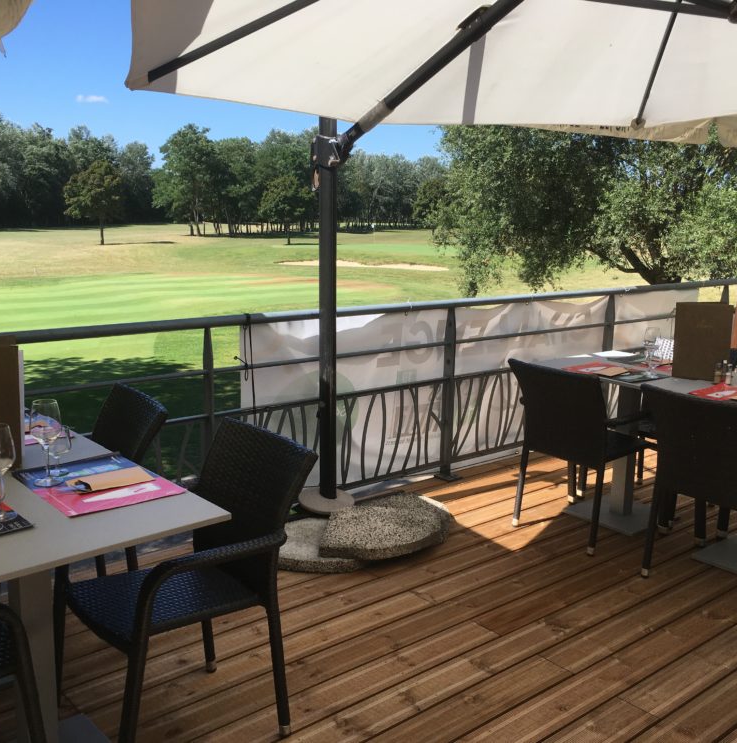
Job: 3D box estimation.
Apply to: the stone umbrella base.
[{"bbox_3d":[-0.048,0.710,3.737,0.900,0.130,0.607,-8,15,-39],"label":"stone umbrella base"}]

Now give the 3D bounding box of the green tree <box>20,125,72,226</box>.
[{"bbox_3d":[-39.271,-23.688,100.925,6.397,12.200,6.397,-3,12,-21],"label":"green tree"}]

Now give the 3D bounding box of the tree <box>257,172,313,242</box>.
[{"bbox_3d":[-7.098,-13.809,70.991,4.828,5.920,4.828,0,11,-6],"label":"tree"}]

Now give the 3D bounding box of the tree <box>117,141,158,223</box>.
[{"bbox_3d":[-32.257,-26.224,115.915,5.640,11.650,5.640,-2,12,-15],"label":"tree"}]

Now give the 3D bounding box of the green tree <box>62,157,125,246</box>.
[{"bbox_3d":[-21.172,-13.032,63.909,4.665,6.525,4.665,-2,12,-18],"label":"green tree"}]

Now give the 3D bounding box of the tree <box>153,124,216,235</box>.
[{"bbox_3d":[-18.794,-19.459,84.788,6.413,11.105,6.413,-1,11,-12],"label":"tree"}]

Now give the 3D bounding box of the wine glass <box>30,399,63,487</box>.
[{"bbox_3d":[-0.864,0.190,2.229,0.083,0.220,0.083,1,11,0],"label":"wine glass"}]

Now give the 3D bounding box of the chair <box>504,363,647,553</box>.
[{"bbox_3d":[1.030,0.351,3.881,0.620,0.826,0.570,-8,15,-39],"label":"chair"}]

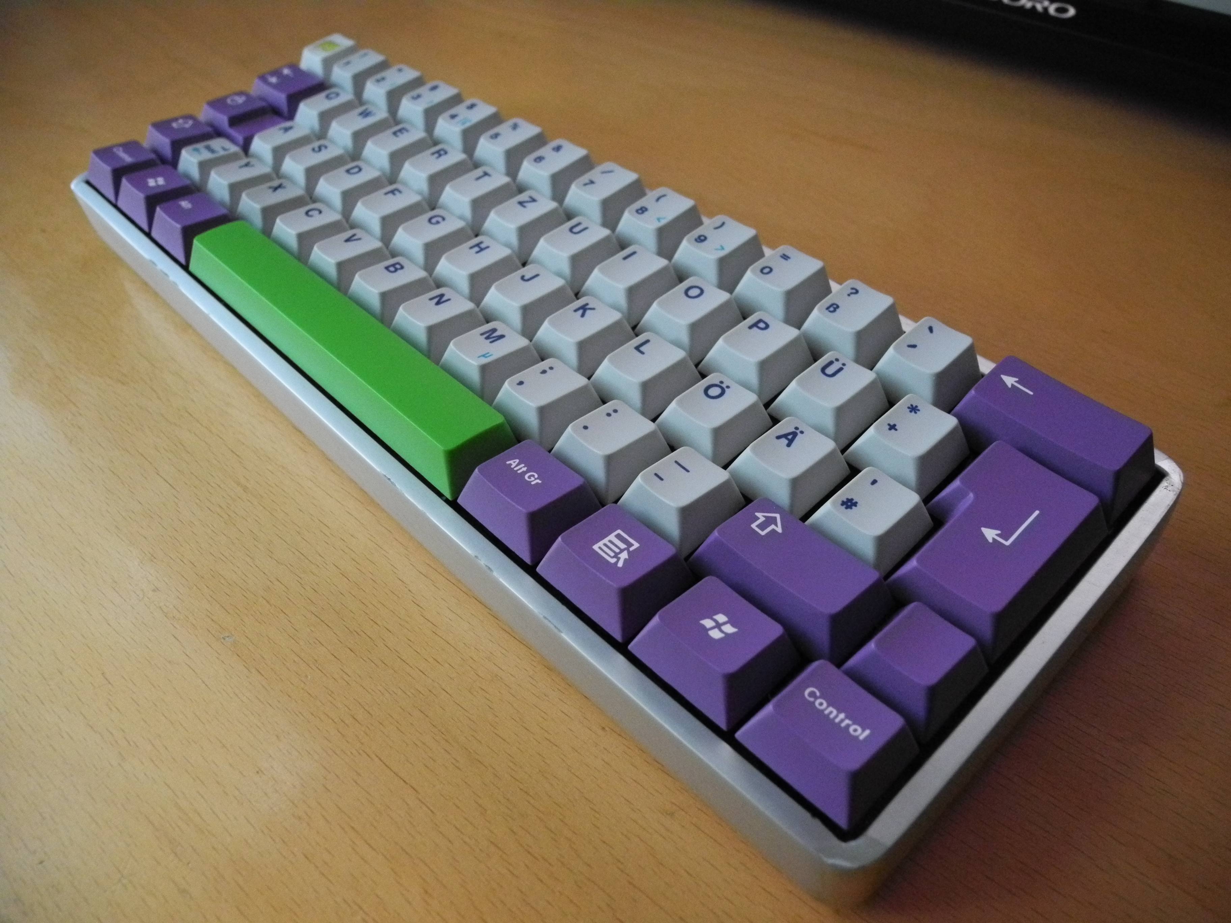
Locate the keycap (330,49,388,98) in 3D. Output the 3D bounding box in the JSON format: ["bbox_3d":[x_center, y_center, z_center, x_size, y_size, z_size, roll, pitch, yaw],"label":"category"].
[{"bbox_3d":[-0.080,-0.121,0.313,0.018,0.009,0.018,-38,54,-24],"label":"keycap"}]

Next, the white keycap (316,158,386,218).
[{"bbox_3d":[-0.072,-0.075,0.269,0.018,0.007,0.018,-38,54,-24],"label":"white keycap"}]

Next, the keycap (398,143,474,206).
[{"bbox_3d":[-0.049,-0.078,0.269,0.018,0.008,0.018,-38,54,-24],"label":"keycap"}]

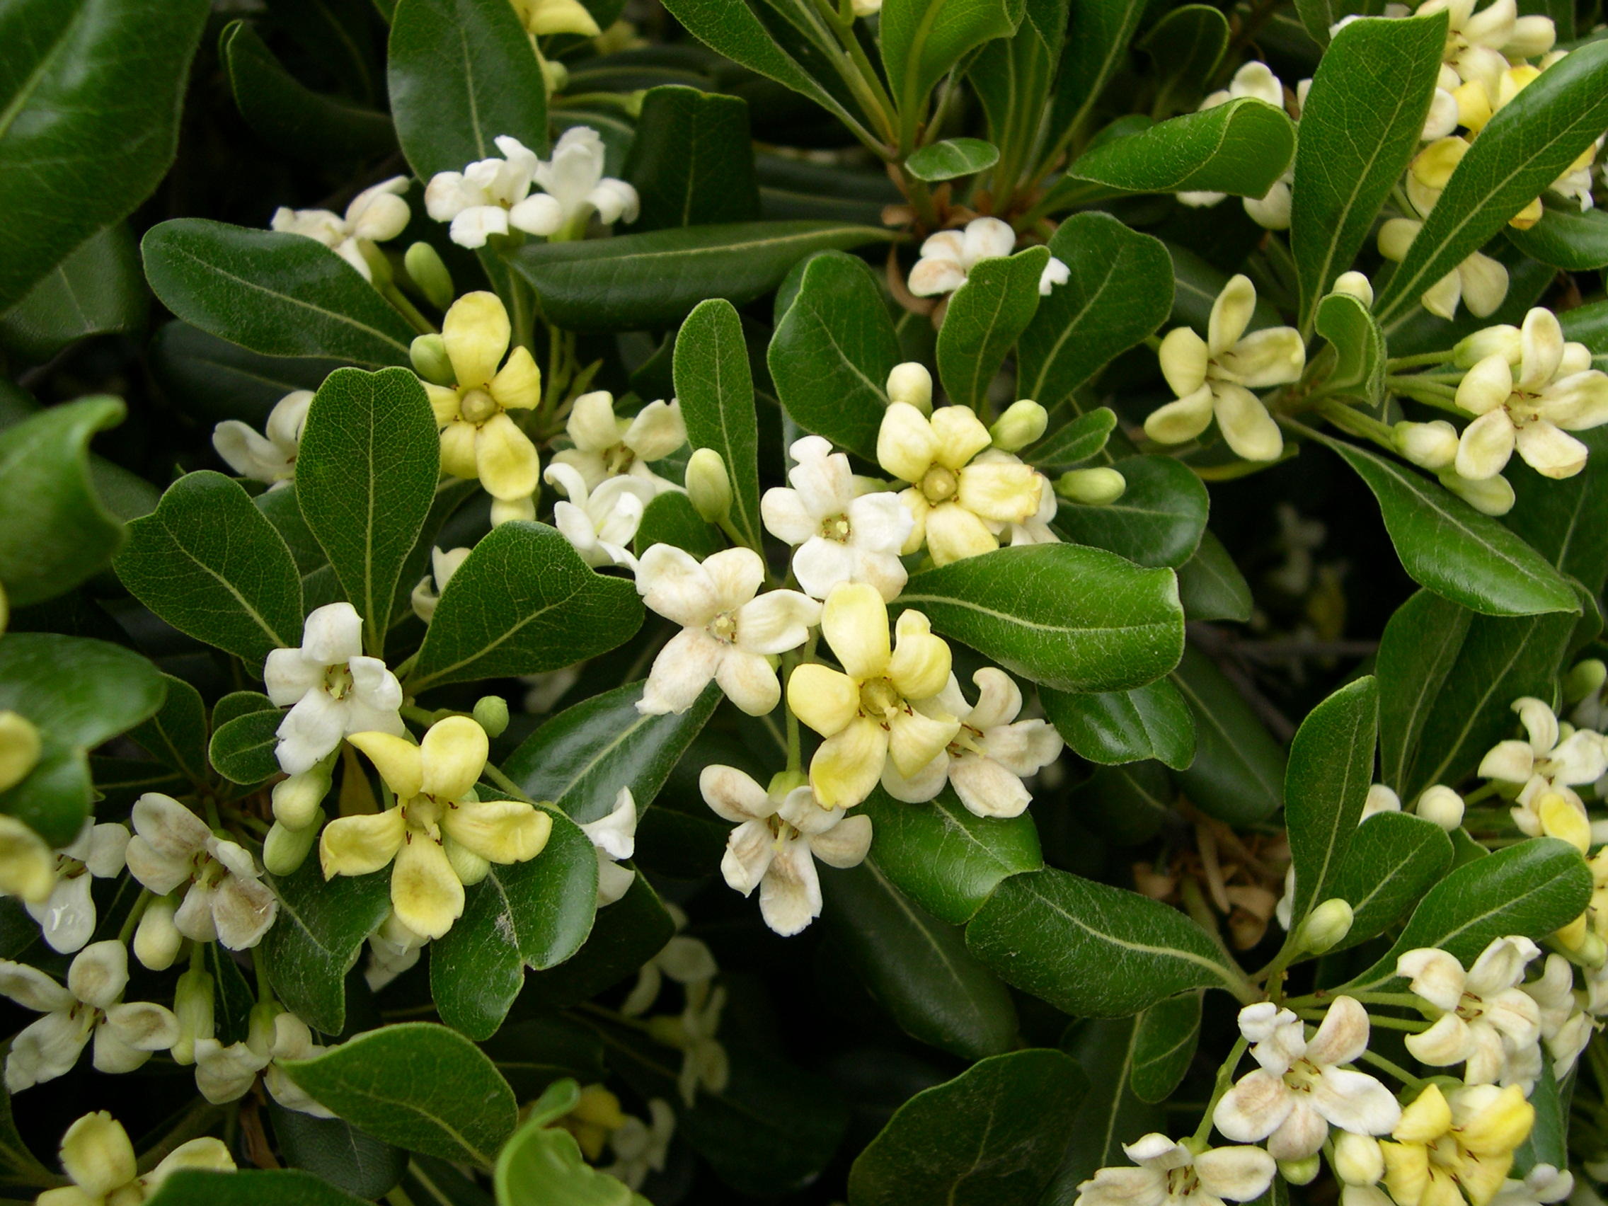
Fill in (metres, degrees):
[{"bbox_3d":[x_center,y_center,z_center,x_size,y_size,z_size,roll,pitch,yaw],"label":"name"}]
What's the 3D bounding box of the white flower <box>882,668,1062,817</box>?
[{"bbox_3d":[0.025,0.021,0.265,0.028,0.023,0.016,0,18,-29],"label":"white flower"}]

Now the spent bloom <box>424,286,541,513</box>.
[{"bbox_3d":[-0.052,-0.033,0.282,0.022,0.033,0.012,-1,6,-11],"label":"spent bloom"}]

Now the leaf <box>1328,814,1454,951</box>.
[{"bbox_3d":[0.093,0.046,0.285,0.032,0.008,0.018,-45,76,0],"label":"leaf"}]

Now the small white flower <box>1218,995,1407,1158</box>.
[{"bbox_3d":[0.074,0.070,0.260,0.028,0.024,0.015,0,9,-3],"label":"small white flower"}]

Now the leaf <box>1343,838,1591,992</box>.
[{"bbox_3d":[0.104,0.049,0.277,0.045,0.009,0.018,-30,69,6],"label":"leaf"}]

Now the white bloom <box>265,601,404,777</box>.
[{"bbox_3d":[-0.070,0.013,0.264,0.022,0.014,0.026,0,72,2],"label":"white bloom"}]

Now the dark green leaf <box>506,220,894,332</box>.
[{"bbox_3d":[-0.018,-0.058,0.312,0.072,0.012,0.021,-4,51,-15],"label":"dark green leaf"}]

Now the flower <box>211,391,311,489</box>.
[{"bbox_3d":[-0.094,-0.029,0.315,0.026,0.022,0.015,0,21,19],"label":"flower"}]

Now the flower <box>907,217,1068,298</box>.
[{"bbox_3d":[0.036,-0.067,0.350,0.030,0.015,0.021,0,66,0],"label":"flower"}]

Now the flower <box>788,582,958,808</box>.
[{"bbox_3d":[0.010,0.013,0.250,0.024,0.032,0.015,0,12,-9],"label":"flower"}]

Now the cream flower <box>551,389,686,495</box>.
[{"bbox_3d":[-0.032,-0.027,0.305,0.024,0.021,0.015,0,18,3],"label":"cream flower"}]

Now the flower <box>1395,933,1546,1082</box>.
[{"bbox_3d":[0.119,0.073,0.315,0.026,0.026,0.014,-7,4,-11],"label":"flower"}]

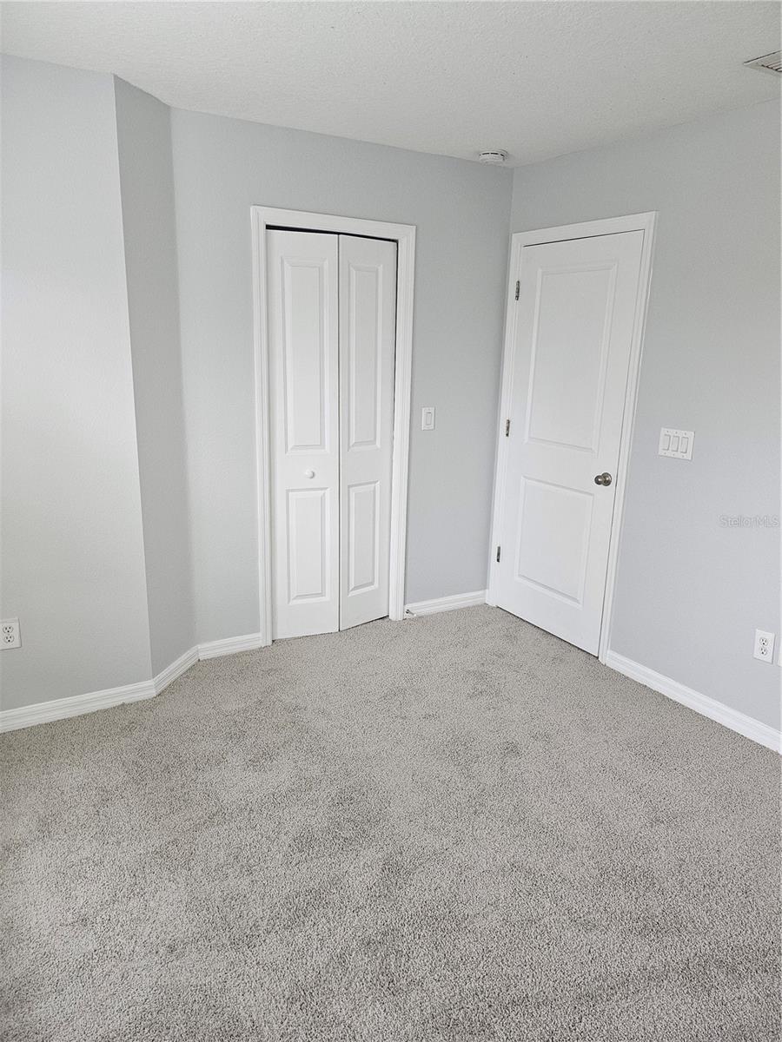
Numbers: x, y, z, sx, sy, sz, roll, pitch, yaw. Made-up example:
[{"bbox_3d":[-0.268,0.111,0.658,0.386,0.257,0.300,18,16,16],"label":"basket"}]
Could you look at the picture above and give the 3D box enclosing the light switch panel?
[{"bbox_3d":[1.232,-0.334,3.128,0.010,0.117,0.165,-7,17,-30],"label":"light switch panel"}]

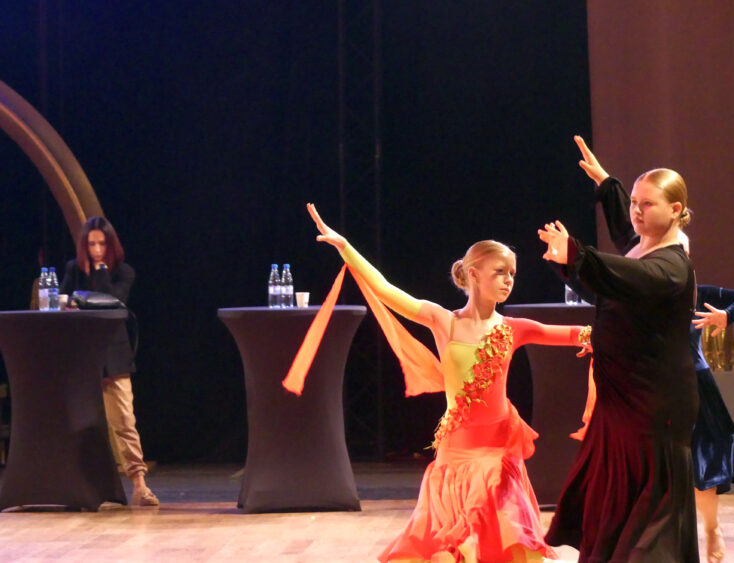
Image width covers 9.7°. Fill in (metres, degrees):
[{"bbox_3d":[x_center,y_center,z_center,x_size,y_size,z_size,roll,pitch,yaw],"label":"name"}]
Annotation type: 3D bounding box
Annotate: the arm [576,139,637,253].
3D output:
[{"bbox_3d":[0.827,-0.292,14.900,0.170,0.430,0.200,-26,6,-10],"label":"arm"}]

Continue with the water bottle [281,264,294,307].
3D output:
[{"bbox_3d":[-0.424,0.027,23.200,0.066,0.236,0.066,-1,1,0],"label":"water bottle"}]

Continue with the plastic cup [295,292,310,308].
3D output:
[{"bbox_3d":[-0.343,0.102,23.200,0.076,0.083,0.076,-1,1,0],"label":"plastic cup"}]

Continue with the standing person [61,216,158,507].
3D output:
[{"bbox_3d":[-1.414,0.439,23.800,0.530,1.600,0.480,-1,1,6],"label":"standing person"}]

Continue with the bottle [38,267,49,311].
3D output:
[{"bbox_3d":[-1.748,0.039,23.500,0.066,0.236,0.066,-1,1,0],"label":"bottle"}]

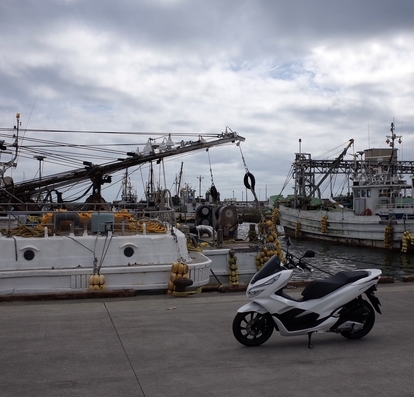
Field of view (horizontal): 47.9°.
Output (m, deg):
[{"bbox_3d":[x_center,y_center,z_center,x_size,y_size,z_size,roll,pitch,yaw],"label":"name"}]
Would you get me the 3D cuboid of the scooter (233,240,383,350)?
[{"bbox_3d":[1.237,1.137,5.497,1.920,1.190,0.750,0,-1,-12],"label":"scooter"}]

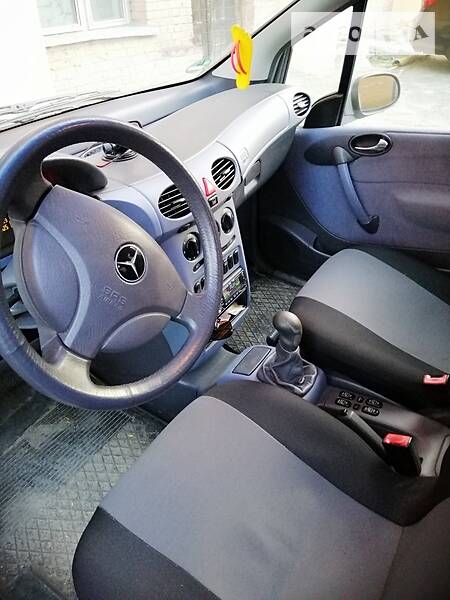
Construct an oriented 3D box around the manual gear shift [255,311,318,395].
[{"bbox_3d":[0.136,0.098,0.927,0.120,0.165,0.095,17,39,28],"label":"manual gear shift"}]

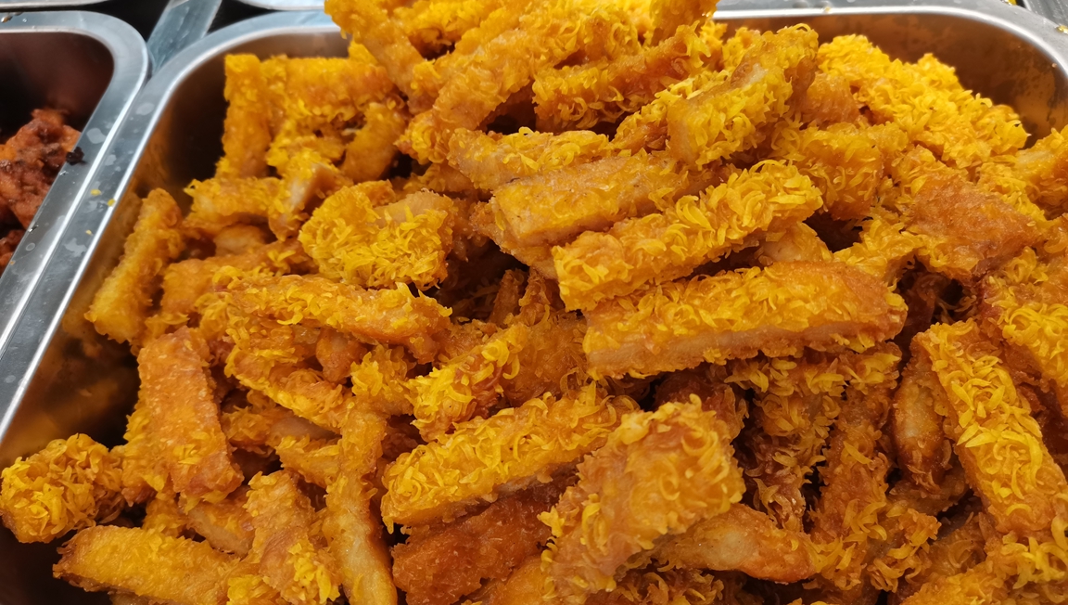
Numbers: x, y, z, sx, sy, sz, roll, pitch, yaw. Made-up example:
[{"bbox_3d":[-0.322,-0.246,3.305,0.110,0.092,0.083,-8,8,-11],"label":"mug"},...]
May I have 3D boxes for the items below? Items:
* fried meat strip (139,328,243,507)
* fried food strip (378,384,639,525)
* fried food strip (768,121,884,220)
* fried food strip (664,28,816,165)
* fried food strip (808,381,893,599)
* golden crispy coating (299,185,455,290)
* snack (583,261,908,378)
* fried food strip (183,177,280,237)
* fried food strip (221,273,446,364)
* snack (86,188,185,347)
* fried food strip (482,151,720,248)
[{"bbox_3d":[-0.114,0.037,0.267,0.021,0.015,0.053,-17,74,-5],"label":"fried meat strip"},{"bbox_3d":[-0.005,0.043,0.228,0.069,0.017,0.021,-15,54,-4],"label":"fried food strip"},{"bbox_3d":[0.091,-0.042,0.258,0.036,0.023,0.022,1,74,-2],"label":"fried food strip"},{"bbox_3d":[0.077,-0.075,0.292,0.055,0.017,0.018,-34,58,-3],"label":"fried food strip"},{"bbox_3d":[0.094,0.051,0.234,0.019,0.017,0.062,11,67,14],"label":"fried food strip"},{"bbox_3d":[-0.055,-0.023,0.281,0.047,0.022,0.026,5,75,10],"label":"golden crispy coating"},{"bbox_3d":[0.060,0.004,0.232,0.085,0.016,0.021,-6,54,2],"label":"snack"},{"bbox_3d":[-0.130,-0.041,0.350,0.045,0.014,0.017,5,57,13],"label":"fried food strip"},{"bbox_3d":[-0.076,0.004,0.302,0.091,0.015,0.017,9,58,18],"label":"fried food strip"},{"bbox_3d":[-0.168,-0.017,0.339,0.016,0.016,0.061,7,62,11],"label":"snack"},{"bbox_3d":[0.024,-0.036,0.282,0.075,0.016,0.020,-9,55,8],"label":"fried food strip"}]

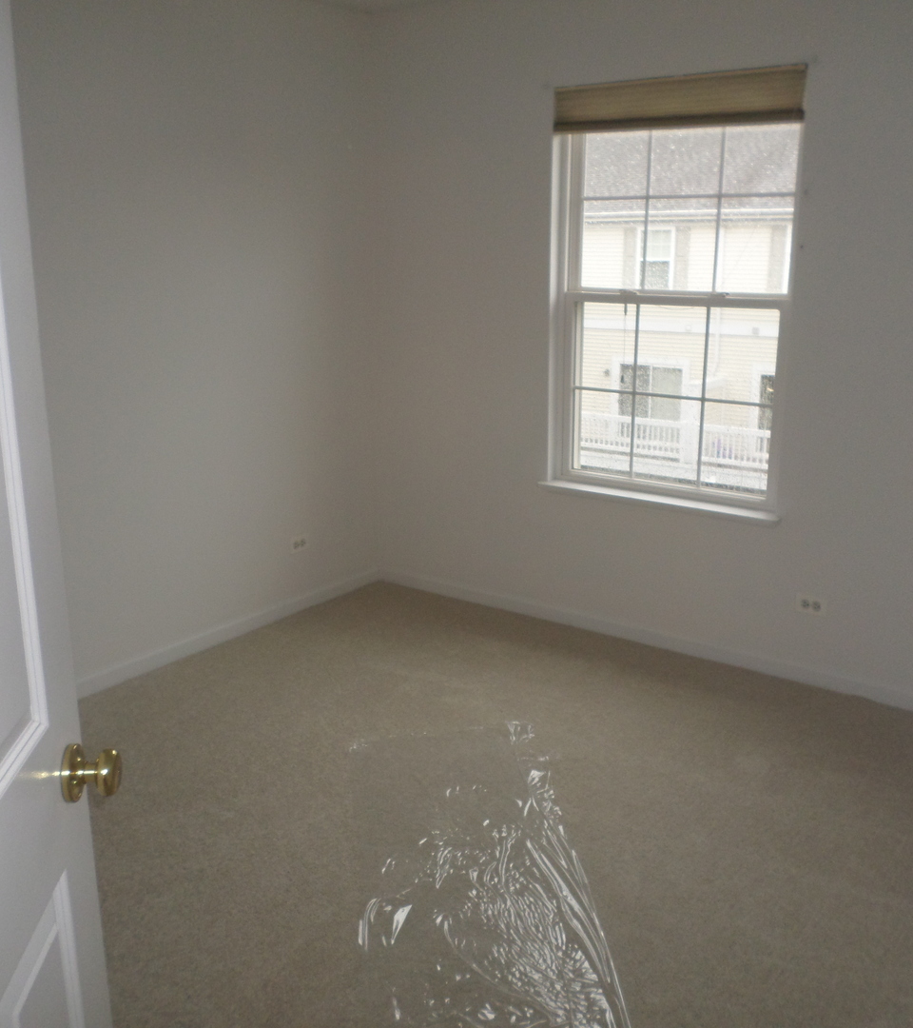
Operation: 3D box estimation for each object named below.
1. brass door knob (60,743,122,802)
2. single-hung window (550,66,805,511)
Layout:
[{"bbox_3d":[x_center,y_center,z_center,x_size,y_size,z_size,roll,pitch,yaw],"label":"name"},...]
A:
[{"bbox_3d":[-0.421,0.300,1.149,0.057,0.066,0.066,-1,14,-5],"label":"brass door knob"},{"bbox_3d":[0.784,-0.801,3.648,0.945,1.500,0.100,10,18,35],"label":"single-hung window"}]

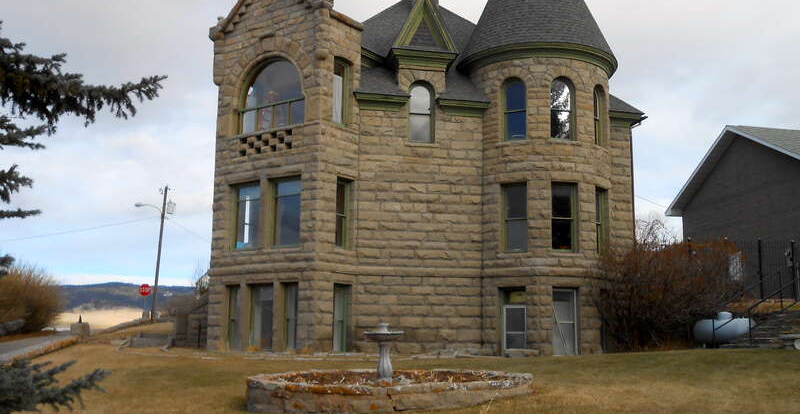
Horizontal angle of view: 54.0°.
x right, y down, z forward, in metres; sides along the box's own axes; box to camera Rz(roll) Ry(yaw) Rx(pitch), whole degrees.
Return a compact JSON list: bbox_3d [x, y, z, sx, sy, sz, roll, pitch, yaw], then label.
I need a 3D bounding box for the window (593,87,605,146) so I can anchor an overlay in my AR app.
[{"bbox_3d":[6.790,-3.142,27.082,0.200,2.096,0.880,-6,-11,35],"label":"window"}]

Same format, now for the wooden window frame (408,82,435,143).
[{"bbox_3d":[0.741,-3.253,27.069,0.930,2.079,0.200,2,-9,-11],"label":"wooden window frame"}]

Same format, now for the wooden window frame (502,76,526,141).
[{"bbox_3d":[3.849,-3.289,26.522,0.880,2.108,0.200,-5,-10,32],"label":"wooden window frame"}]

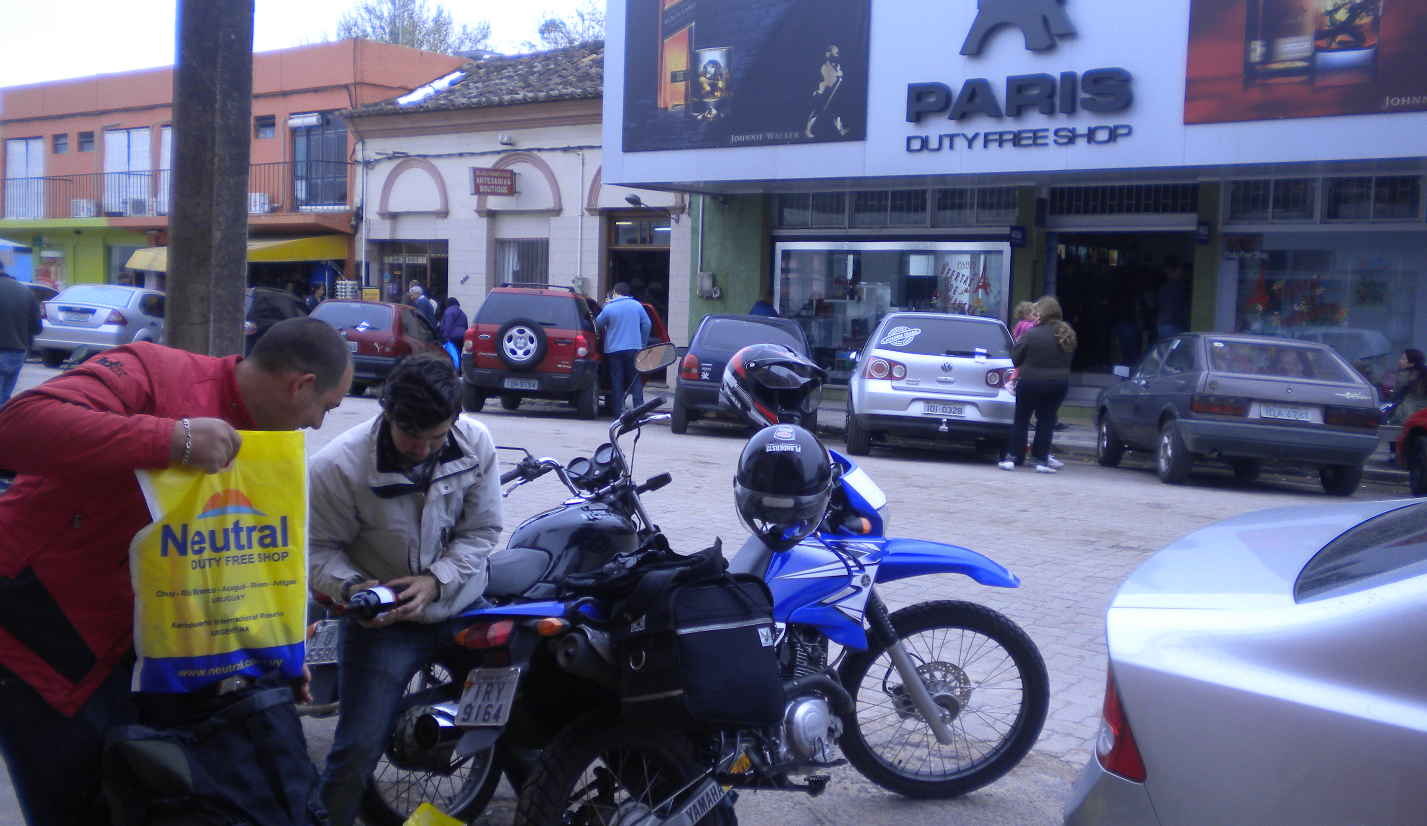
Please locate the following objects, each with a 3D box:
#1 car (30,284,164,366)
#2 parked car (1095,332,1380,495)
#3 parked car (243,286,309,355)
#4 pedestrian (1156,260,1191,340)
[{"bbox_3d":[-10.702,-1.523,26.166,1.690,1.470,4.200,3,2,-4],"label":"car"},{"bbox_3d":[4.712,-0.057,13.472,1.600,1.375,3.810,4,1,3],"label":"parked car"},{"bbox_3d":[-7.769,-1.261,24.016,1.680,1.490,3.900,3,2,4],"label":"parked car"},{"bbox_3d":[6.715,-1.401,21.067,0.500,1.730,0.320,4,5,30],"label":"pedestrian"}]

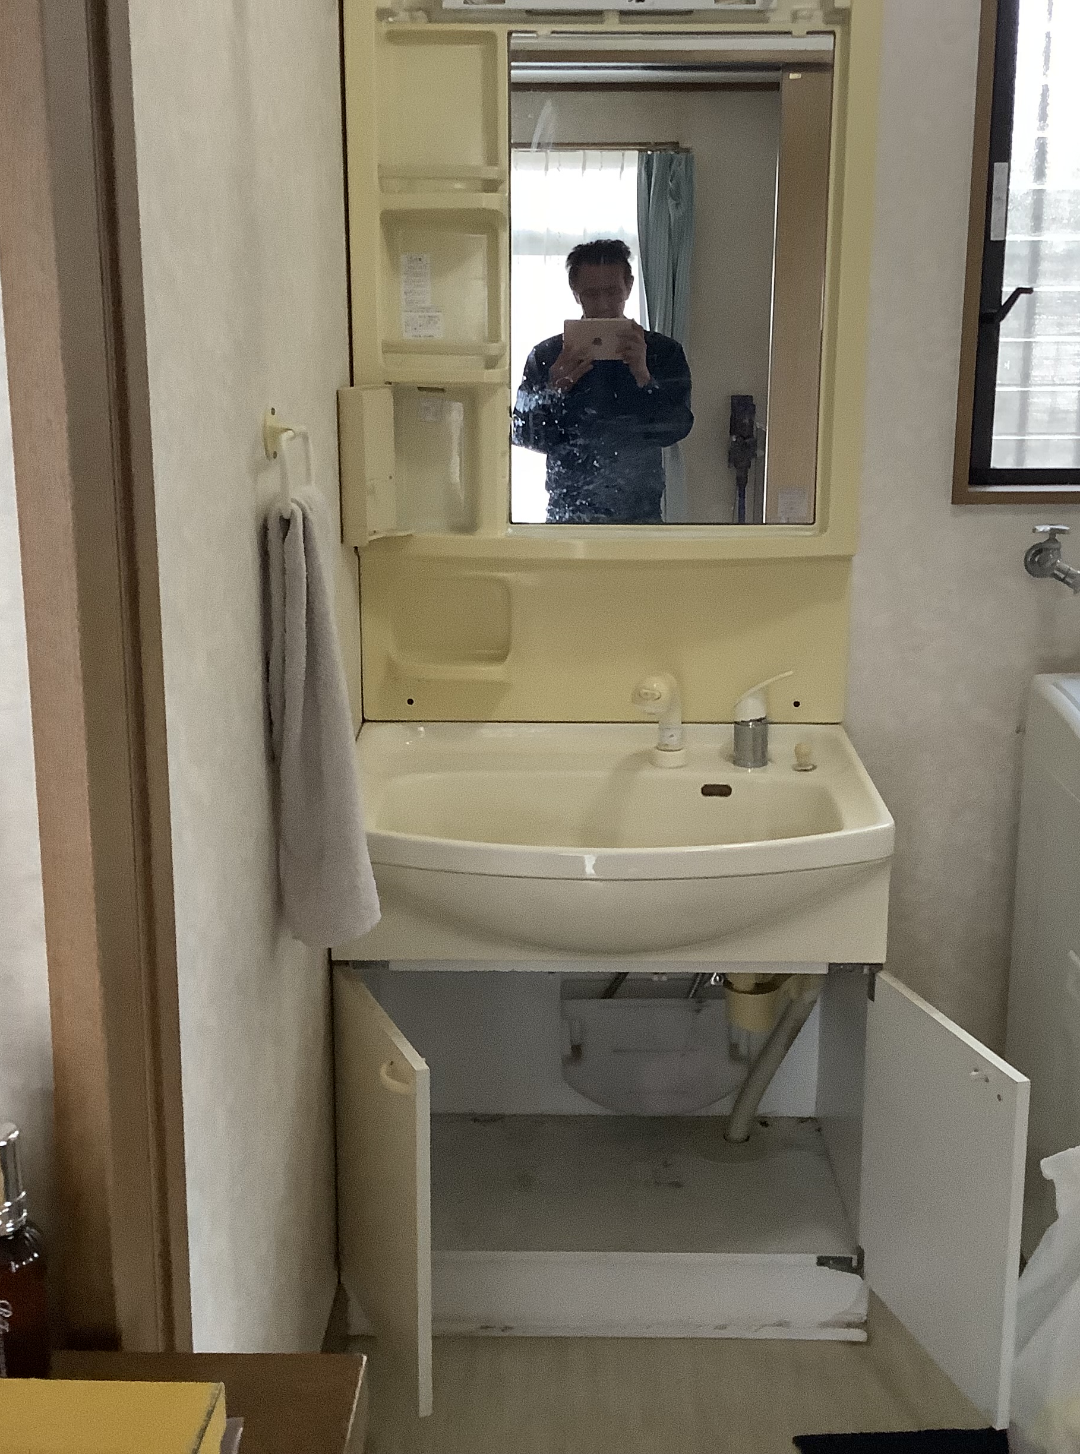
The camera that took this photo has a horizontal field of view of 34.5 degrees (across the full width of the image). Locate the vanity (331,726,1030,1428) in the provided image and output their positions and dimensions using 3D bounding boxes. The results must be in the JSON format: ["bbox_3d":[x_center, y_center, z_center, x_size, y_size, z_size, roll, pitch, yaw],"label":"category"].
[{"bbox_3d":[0.144,0.464,2.422,0.860,0.785,0.810,0,13,1],"label":"vanity"}]

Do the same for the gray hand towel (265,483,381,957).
[{"bbox_3d":[-0.235,0.004,1.968,0.110,0.530,0.210,0,13,1],"label":"gray hand towel"}]

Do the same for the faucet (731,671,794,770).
[{"bbox_3d":[0.334,-0.014,2.611,0.092,0.138,0.062,0,13,1],"label":"faucet"}]

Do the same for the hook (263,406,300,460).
[{"bbox_3d":[-0.275,-0.317,1.890,0.042,0.060,0.045,0,13,1],"label":"hook"}]

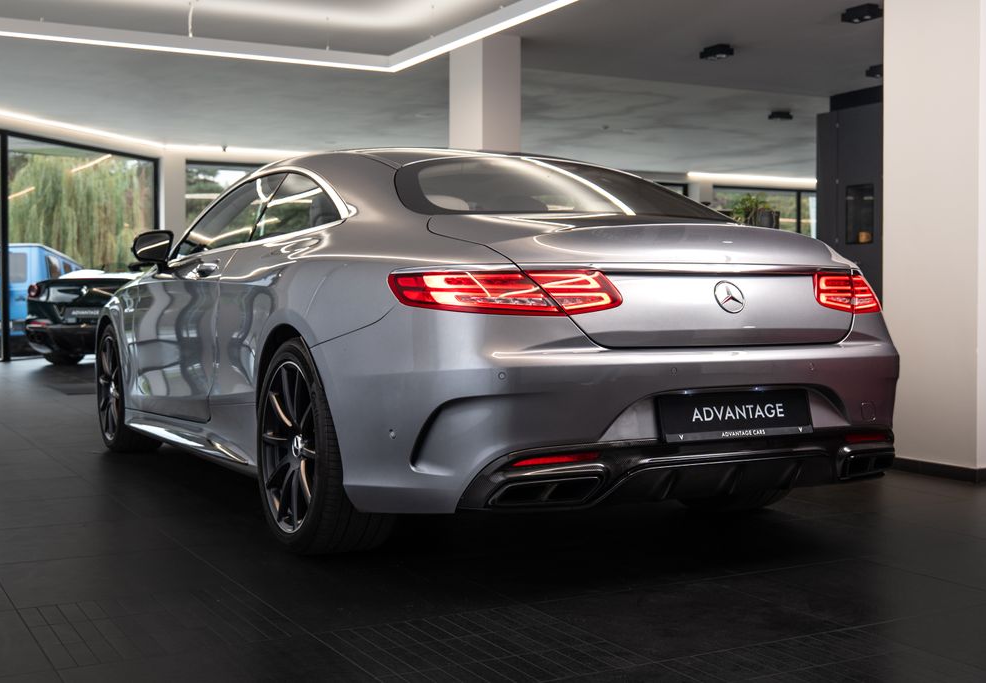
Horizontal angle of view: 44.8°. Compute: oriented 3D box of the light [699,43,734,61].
[{"bbox_3d":[2.150,-2.773,11.471,0.168,0.095,0.295,-1,2,-29],"label":"light"}]

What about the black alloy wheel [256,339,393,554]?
[{"bbox_3d":[-0.544,0.339,3.912,0.285,0.705,0.705,-1,2,-28],"label":"black alloy wheel"}]

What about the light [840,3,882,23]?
[{"bbox_3d":[3.075,-2.720,9.939,0.168,0.095,0.295,-1,2,-29],"label":"light"}]

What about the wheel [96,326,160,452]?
[{"bbox_3d":[-1.966,0.251,6.503,0.260,0.710,0.710,-1,2,-28],"label":"wheel"}]

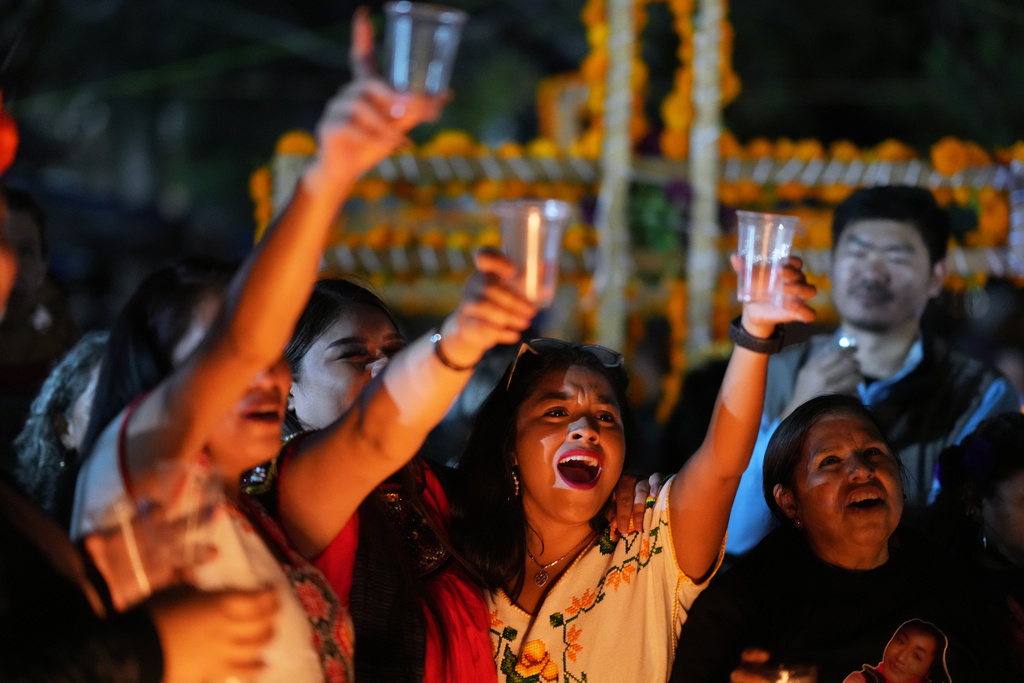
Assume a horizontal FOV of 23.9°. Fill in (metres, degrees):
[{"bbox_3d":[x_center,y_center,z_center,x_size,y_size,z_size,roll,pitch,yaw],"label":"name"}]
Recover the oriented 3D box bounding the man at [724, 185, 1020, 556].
[{"bbox_3d":[0.550,0.615,3.750,0.550,1.720,0.420,2,0,22],"label":"man"}]

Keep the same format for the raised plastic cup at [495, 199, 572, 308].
[{"bbox_3d":[0.022,-0.095,2.600,0.079,0.112,0.079,1,0,0],"label":"raised plastic cup"}]

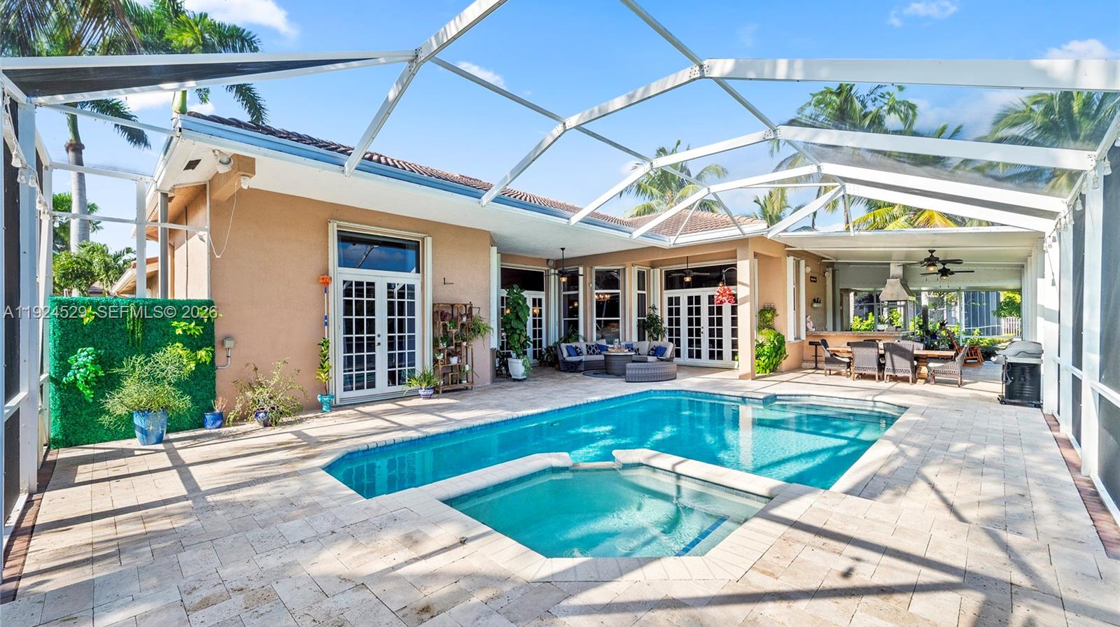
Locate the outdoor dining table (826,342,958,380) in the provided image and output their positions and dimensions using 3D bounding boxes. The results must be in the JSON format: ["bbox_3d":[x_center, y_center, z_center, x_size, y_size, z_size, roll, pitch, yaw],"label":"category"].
[{"bbox_3d":[8.316,1.306,11.053,1.020,0.770,2.520,0,-1,-45],"label":"outdoor dining table"}]

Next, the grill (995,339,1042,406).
[{"bbox_3d":[8.577,1.080,8.178,1.080,1.160,0.670,0,-1,-45],"label":"grill"}]

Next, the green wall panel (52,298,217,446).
[{"bbox_3d":[-5.911,0.762,6.141,1.660,1.930,0.150,0,-1,-45],"label":"green wall panel"}]

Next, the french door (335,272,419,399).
[{"bbox_3d":[-3.594,0.430,8.776,0.120,2.380,1.680,-1,-1,45],"label":"french door"}]

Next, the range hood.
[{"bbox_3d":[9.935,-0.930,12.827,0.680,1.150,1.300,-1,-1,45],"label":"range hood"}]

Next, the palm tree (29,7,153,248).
[{"bbox_3d":[-11.968,-2.937,11.132,2.700,9.500,2.700,0,-1,-45],"label":"palm tree"}]

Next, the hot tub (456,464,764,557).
[{"bbox_3d":[0.408,1.987,3.898,2.080,0.720,2.060,0,-1,-45],"label":"hot tub"}]

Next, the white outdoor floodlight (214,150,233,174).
[{"bbox_3d":[-4.237,-1.882,5.493,0.210,0.260,0.210,0,-1,45],"label":"white outdoor floodlight"}]

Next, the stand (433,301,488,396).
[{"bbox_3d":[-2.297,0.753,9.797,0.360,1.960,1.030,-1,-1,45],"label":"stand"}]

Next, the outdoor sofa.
[{"bbox_3d":[1.759,1.335,13.877,3.500,0.880,1.850,0,-1,3],"label":"outdoor sofa"}]

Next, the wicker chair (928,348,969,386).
[{"bbox_3d":[9.427,1.254,10.570,0.740,0.960,0.600,0,-1,45],"label":"wicker chair"}]

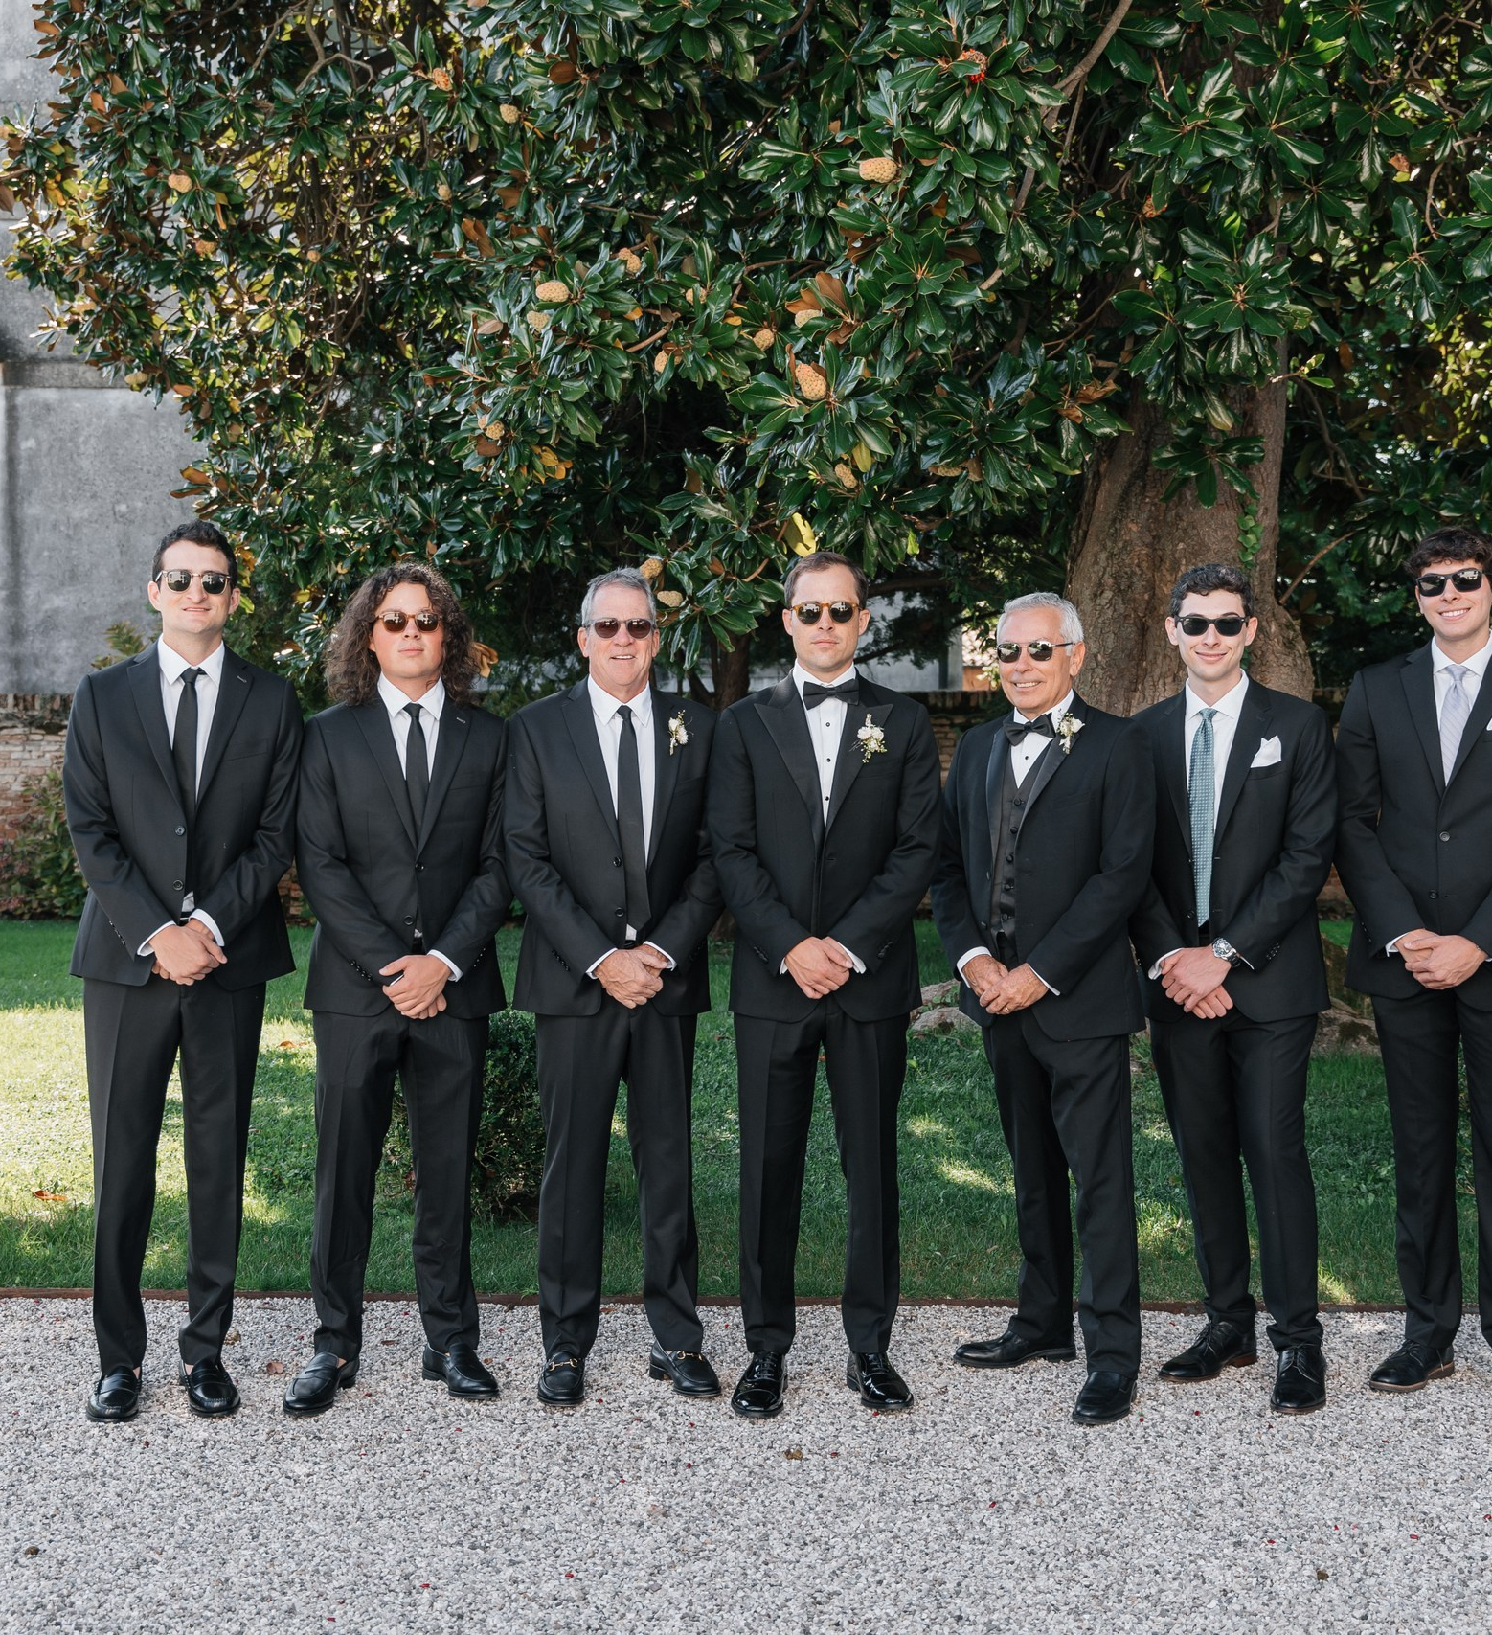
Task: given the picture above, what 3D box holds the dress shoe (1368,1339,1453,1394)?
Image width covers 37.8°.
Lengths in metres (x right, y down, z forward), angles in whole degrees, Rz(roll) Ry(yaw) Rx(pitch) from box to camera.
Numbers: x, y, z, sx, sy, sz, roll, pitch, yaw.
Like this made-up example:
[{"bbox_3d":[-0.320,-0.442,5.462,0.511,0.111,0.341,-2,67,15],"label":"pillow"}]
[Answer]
[{"bbox_3d":[1.468,1.180,4.804,0.300,0.110,0.110,-2,3,-44],"label":"dress shoe"}]

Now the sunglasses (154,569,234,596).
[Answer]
[{"bbox_3d":[-1.164,-0.486,4.570,0.148,0.050,0.150,0,0,-18],"label":"sunglasses"}]

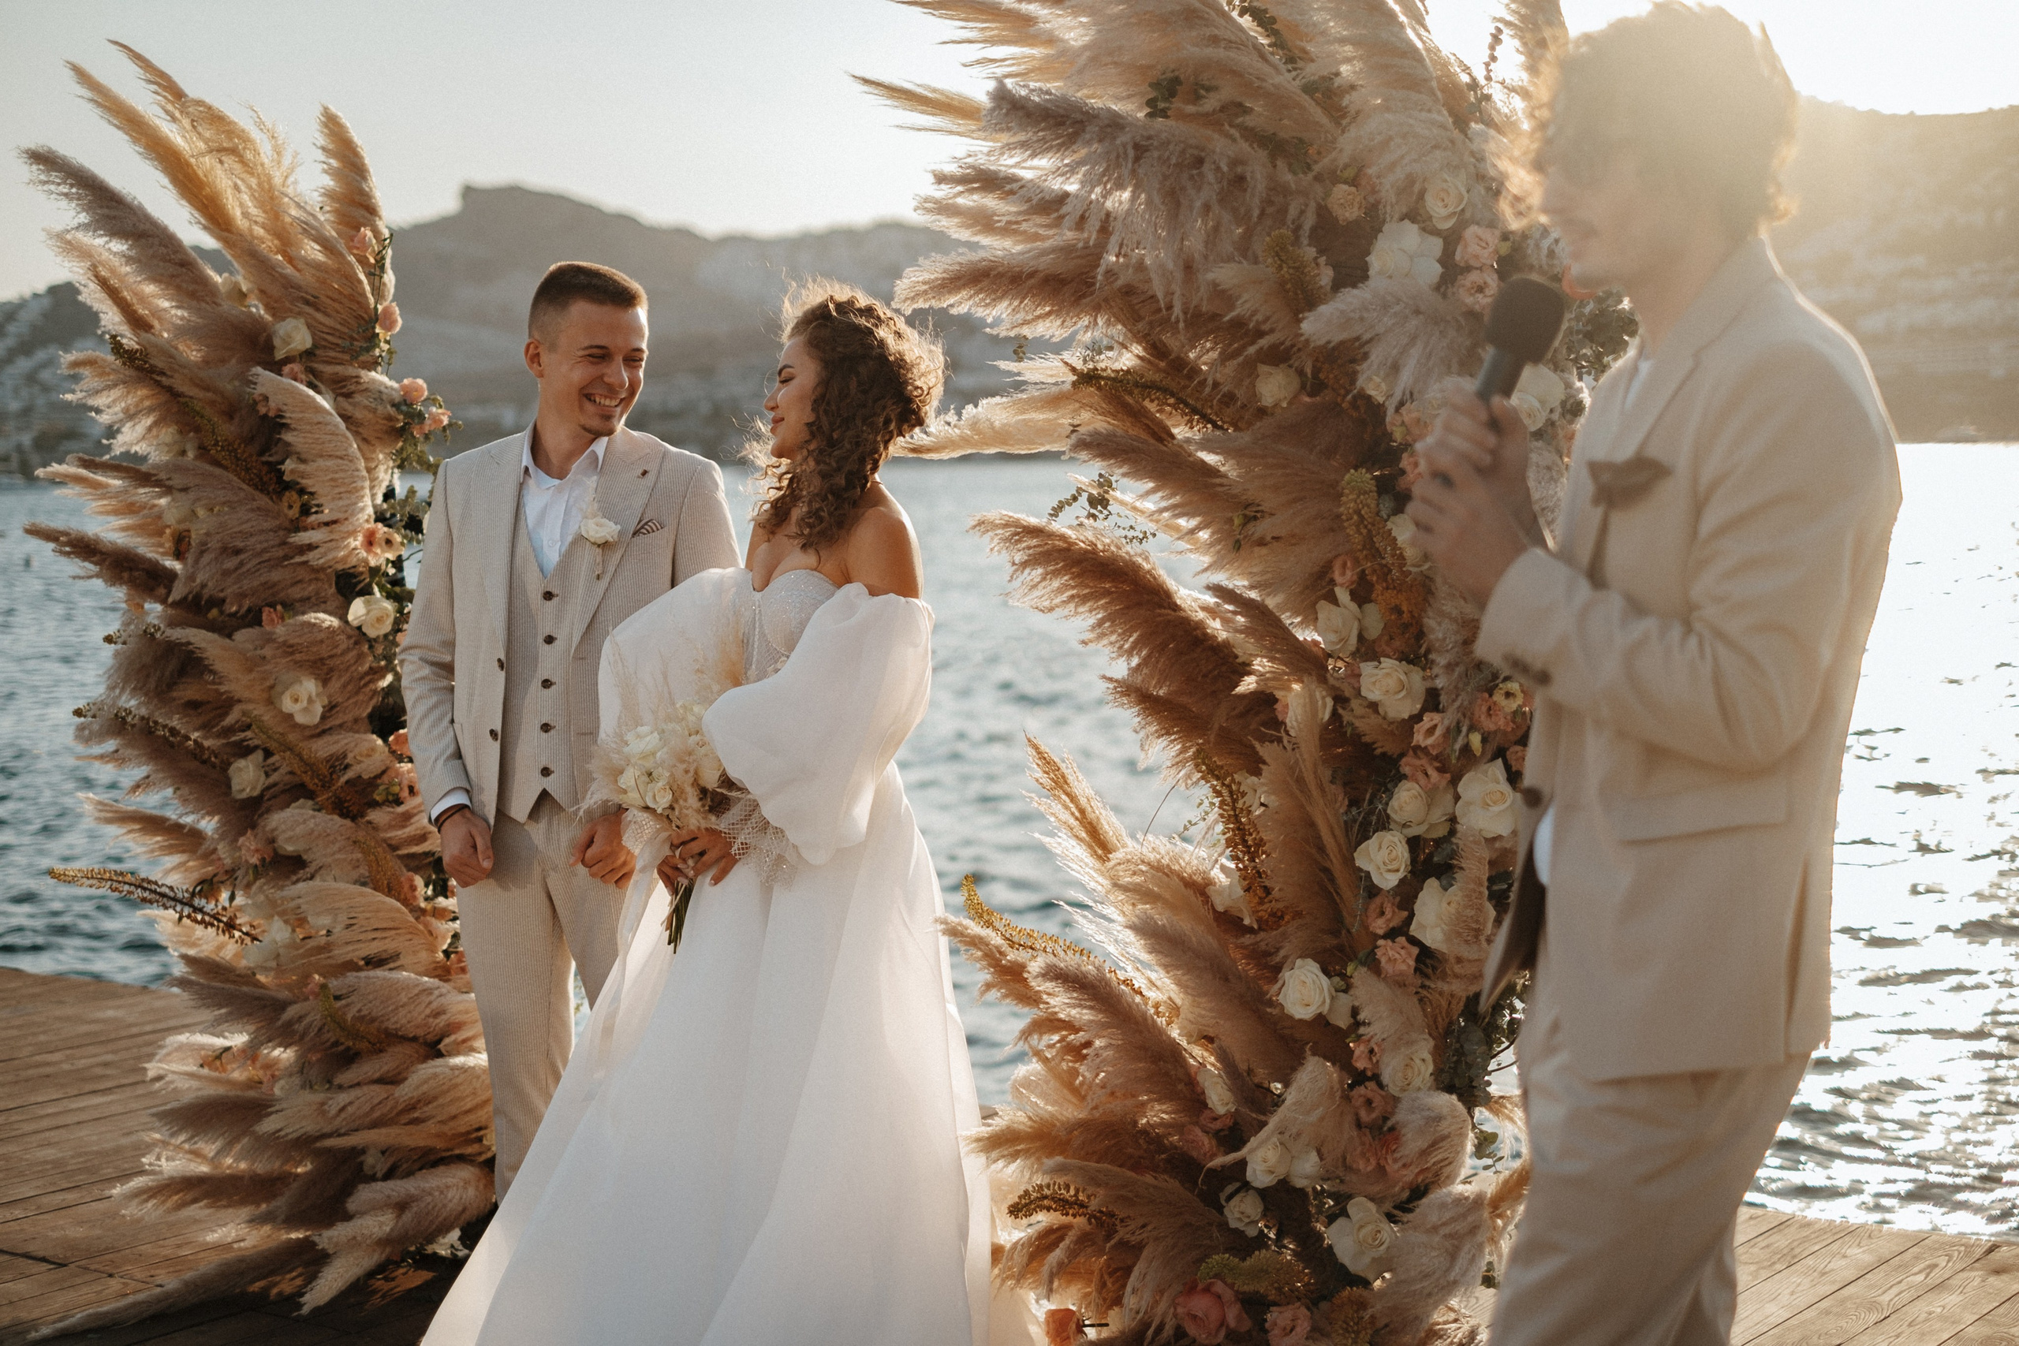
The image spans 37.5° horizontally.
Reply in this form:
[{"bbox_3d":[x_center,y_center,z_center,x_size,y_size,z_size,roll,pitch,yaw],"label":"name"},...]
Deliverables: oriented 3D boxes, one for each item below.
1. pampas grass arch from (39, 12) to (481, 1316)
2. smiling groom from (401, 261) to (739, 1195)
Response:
[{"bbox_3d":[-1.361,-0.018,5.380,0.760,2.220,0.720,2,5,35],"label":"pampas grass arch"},{"bbox_3d":[-0.685,0.244,4.650,0.550,1.800,0.350,1,5,22],"label":"smiling groom"}]

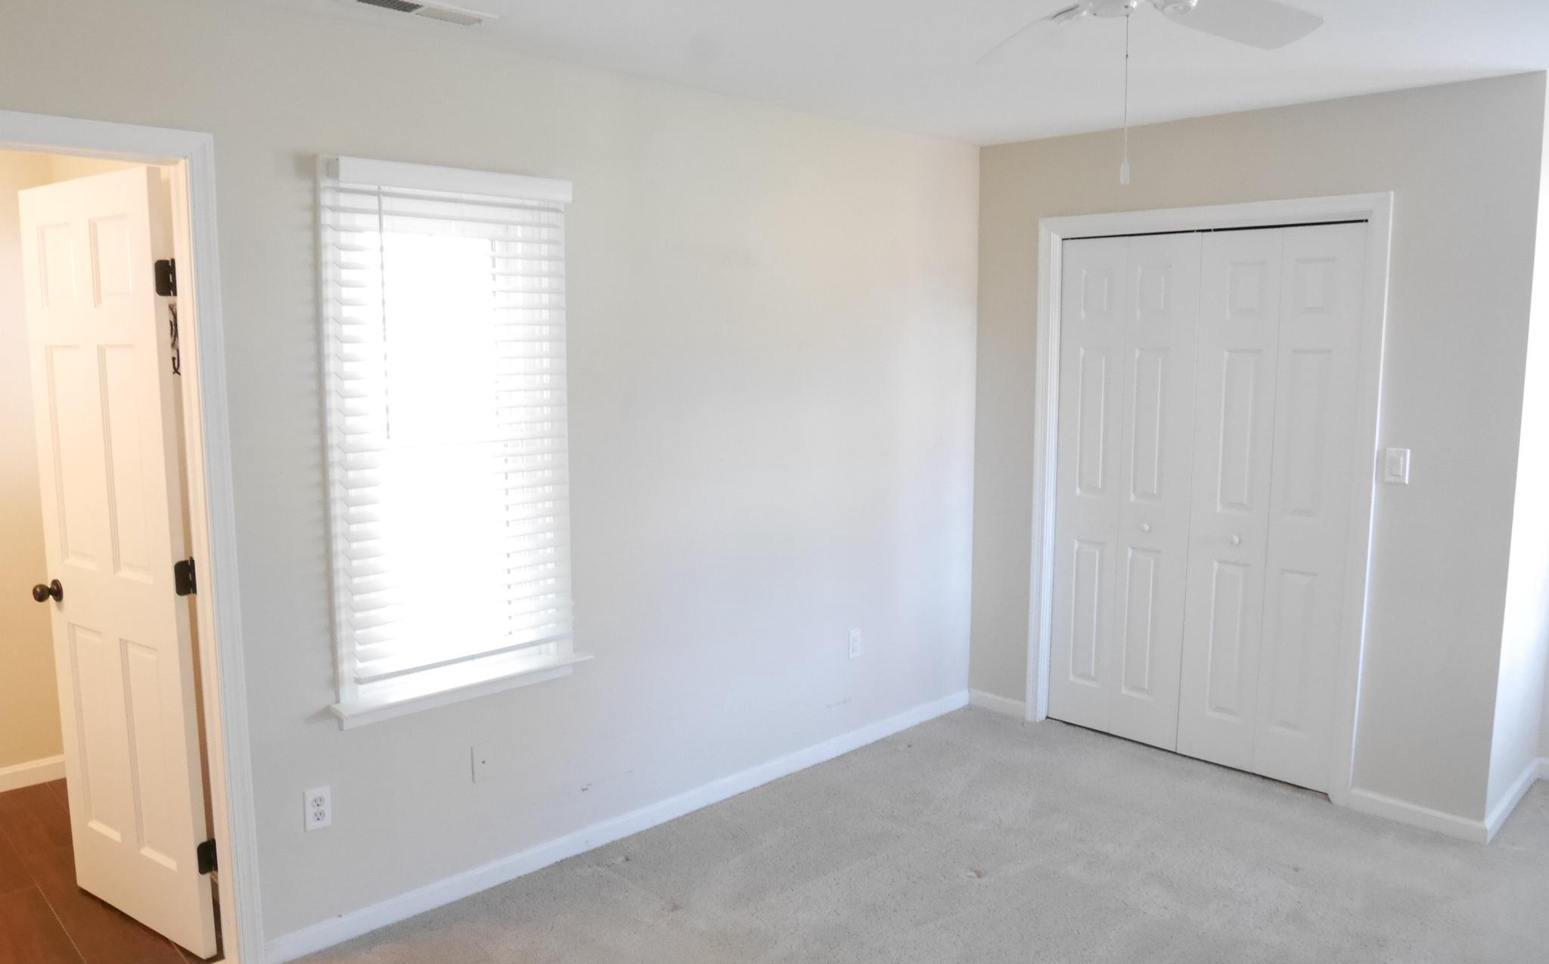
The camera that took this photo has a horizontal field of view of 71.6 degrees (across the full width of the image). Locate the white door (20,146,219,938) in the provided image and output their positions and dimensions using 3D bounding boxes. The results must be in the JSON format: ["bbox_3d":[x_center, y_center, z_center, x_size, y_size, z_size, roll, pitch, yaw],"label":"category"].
[{"bbox_3d":[-1.773,0.227,2.870,0.698,2.030,0.035,5,9,32],"label":"white door"}]

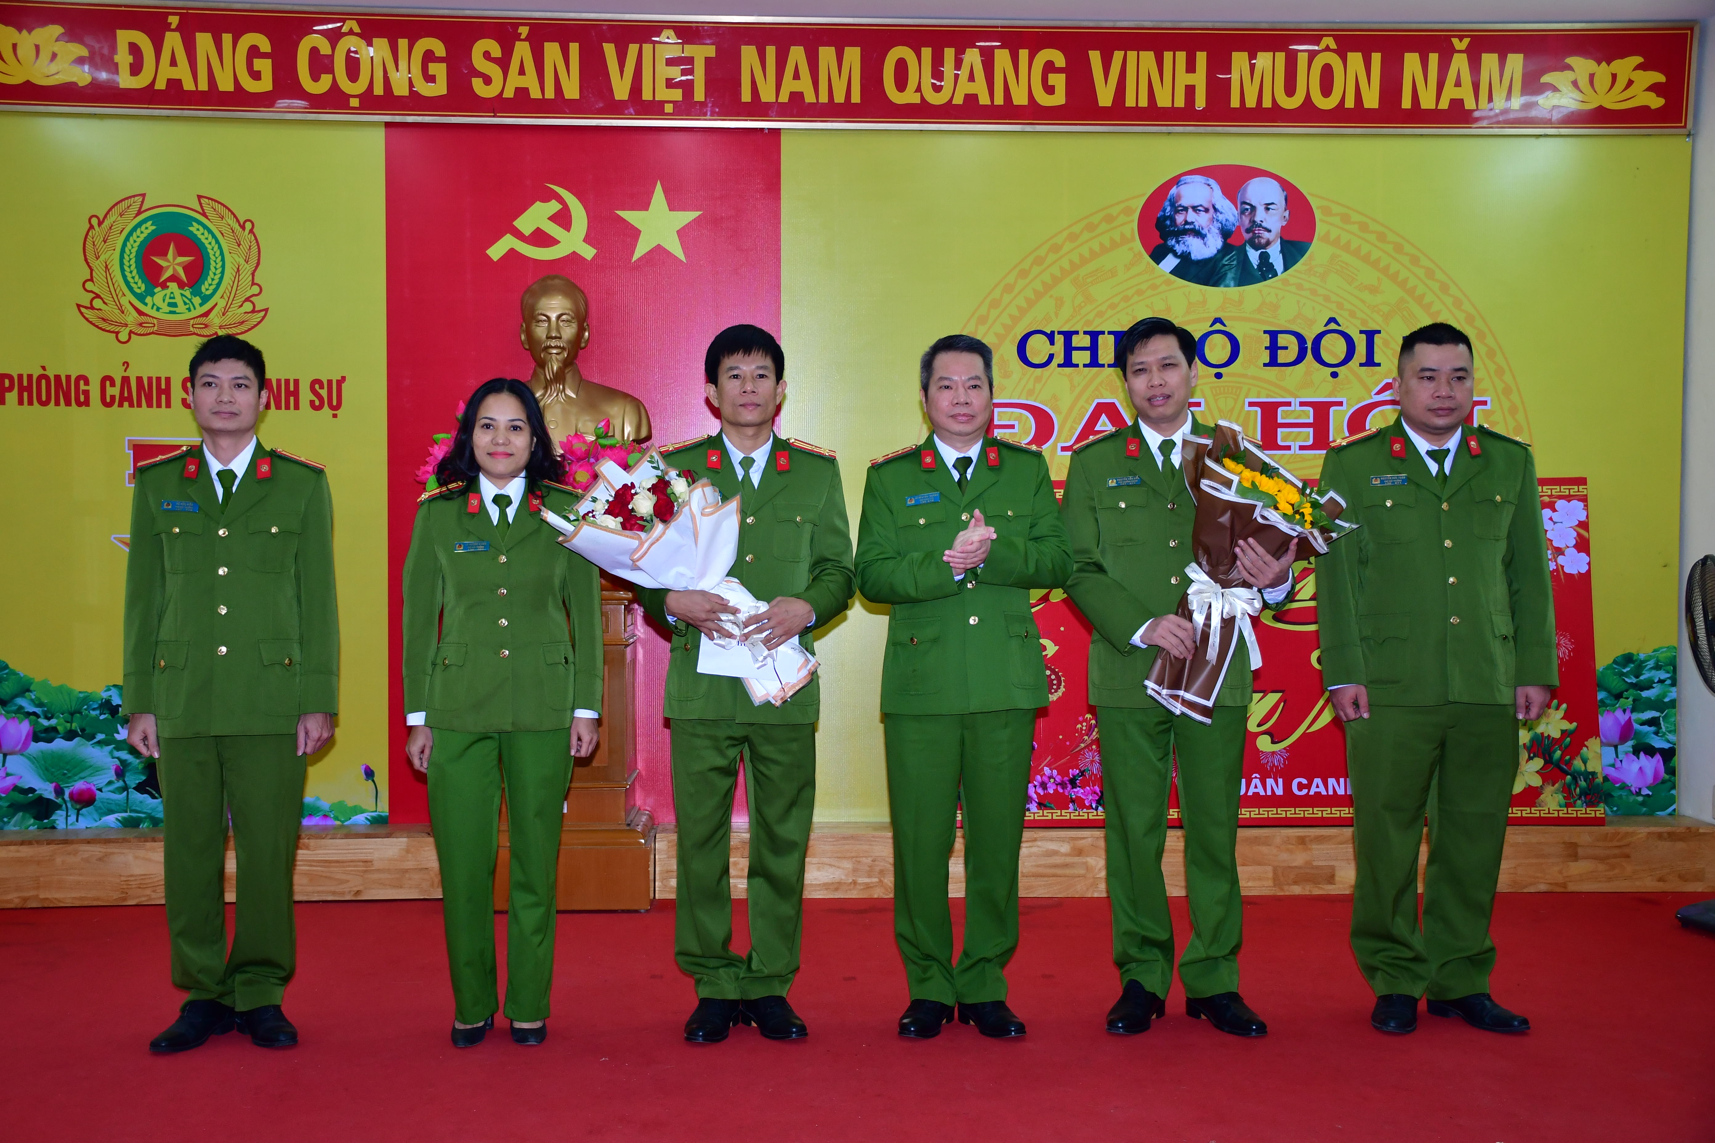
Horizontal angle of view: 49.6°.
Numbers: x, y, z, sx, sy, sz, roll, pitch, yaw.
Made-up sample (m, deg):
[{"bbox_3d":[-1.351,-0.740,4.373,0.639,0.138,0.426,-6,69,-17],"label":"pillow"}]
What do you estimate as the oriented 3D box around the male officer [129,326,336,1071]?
[{"bbox_3d":[-1.486,0.281,4.403,0.505,1.680,0.320,0,2,-10],"label":"male officer"}]

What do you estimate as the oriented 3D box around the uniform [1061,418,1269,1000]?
[{"bbox_3d":[0.757,0.342,4.494,0.531,1.424,0.420,0,2,2],"label":"uniform"}]

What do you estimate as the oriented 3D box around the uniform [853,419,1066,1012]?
[{"bbox_3d":[0.254,0.363,4.452,0.517,1.382,0.420,0,2,-7],"label":"uniform"}]

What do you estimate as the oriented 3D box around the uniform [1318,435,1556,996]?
[{"bbox_3d":[1.424,0.341,4.575,0.594,1.431,0.320,0,2,-5],"label":"uniform"}]

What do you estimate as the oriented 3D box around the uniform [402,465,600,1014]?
[{"bbox_3d":[-0.847,0.428,4.441,0.480,1.310,0.280,0,2,-10],"label":"uniform"}]

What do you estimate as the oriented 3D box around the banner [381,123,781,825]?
[{"bbox_3d":[-0.899,-0.311,6.144,1.293,2.320,0.040,0,2,-4],"label":"banner"}]

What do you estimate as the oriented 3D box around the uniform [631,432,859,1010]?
[{"bbox_3d":[-0.268,0.355,4.431,0.521,1.363,0.400,0,2,-6],"label":"uniform"}]

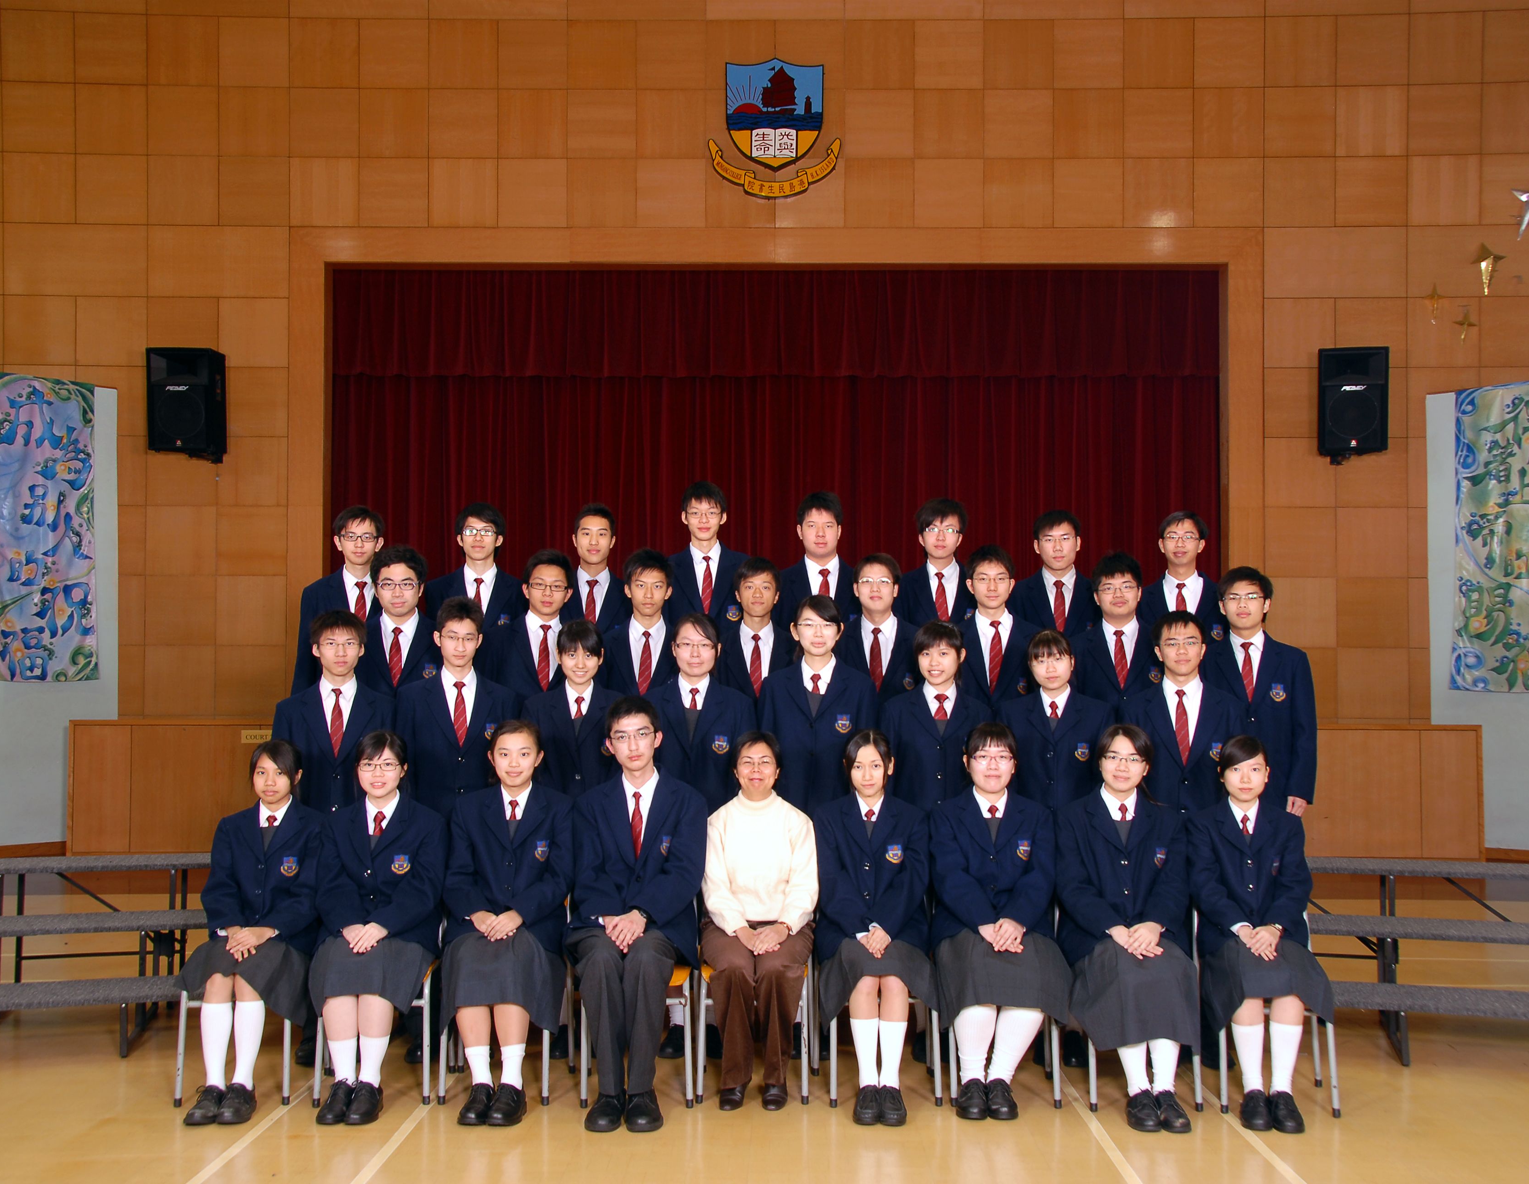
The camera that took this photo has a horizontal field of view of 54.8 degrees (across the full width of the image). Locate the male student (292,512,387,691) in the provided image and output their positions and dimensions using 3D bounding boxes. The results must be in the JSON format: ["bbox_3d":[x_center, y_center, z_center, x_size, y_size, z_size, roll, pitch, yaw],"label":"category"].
[{"bbox_3d":[-1.722,0.489,6.203,0.510,1.693,0.300,1,-3,-11],"label":"male student"}]

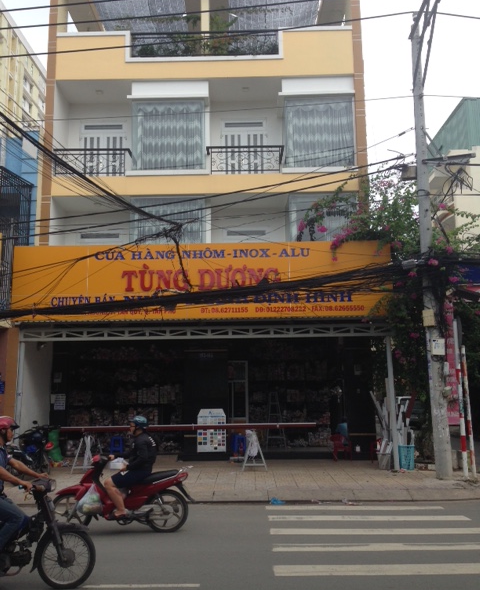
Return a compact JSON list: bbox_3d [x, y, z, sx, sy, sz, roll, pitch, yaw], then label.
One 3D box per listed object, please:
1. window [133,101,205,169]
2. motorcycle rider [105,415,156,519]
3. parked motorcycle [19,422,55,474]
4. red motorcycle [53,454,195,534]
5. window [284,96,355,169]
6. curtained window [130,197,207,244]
[{"bbox_3d":[-1.954,-4.395,16.938,2.003,2.119,0.300,-1,-11,1],"label":"window"},{"bbox_3d":[-1.436,2.262,8.000,0.682,1.318,0.480,0,-11,-3],"label":"motorcycle rider"},{"bbox_3d":[-4.293,3.259,12.622,0.680,1.050,1.800,-3,-11,10],"label":"parked motorcycle"},{"bbox_3d":[-1.531,2.623,8.020,1.867,0.995,0.660,0,-11,-3],"label":"red motorcycle"},{"bbox_3d":[2.203,-4.472,16.942,1.919,2.165,0.300,-1,-11,1],"label":"window"},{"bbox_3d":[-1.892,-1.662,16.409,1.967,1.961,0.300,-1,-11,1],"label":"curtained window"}]

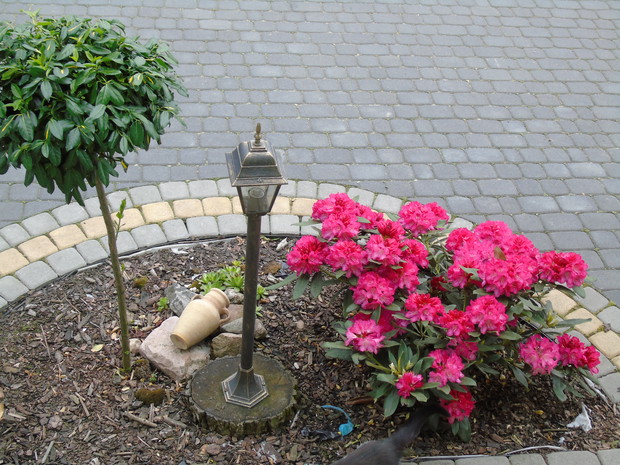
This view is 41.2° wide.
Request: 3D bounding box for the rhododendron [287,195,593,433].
[{"bbox_3d":[0.422,0.277,2.673,0.980,0.600,0.800,6,42,0],"label":"rhododendron"}]

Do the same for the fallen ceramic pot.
[{"bbox_3d":[-0.372,0.297,2.791,0.149,0.125,0.221,32,55,15],"label":"fallen ceramic pot"}]

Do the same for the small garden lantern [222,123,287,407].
[{"bbox_3d":[-0.164,0.122,2.330,0.150,1.052,0.150,-3,43,-11],"label":"small garden lantern"}]

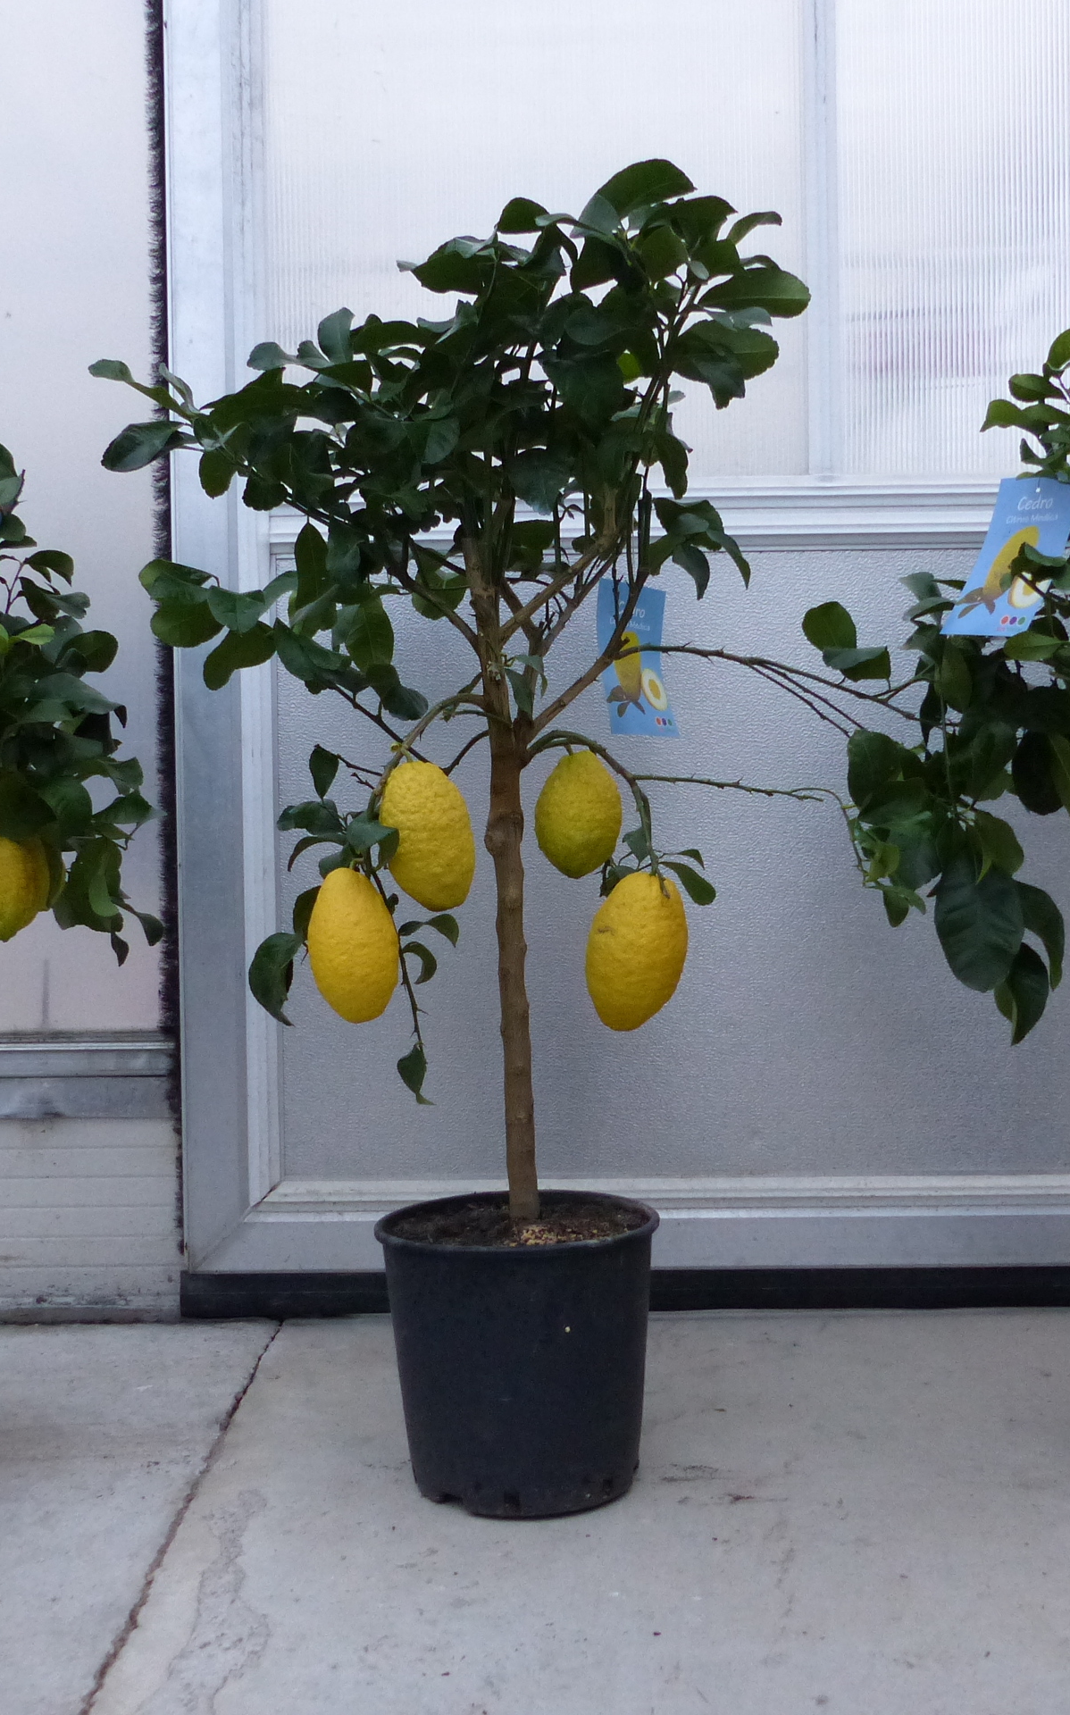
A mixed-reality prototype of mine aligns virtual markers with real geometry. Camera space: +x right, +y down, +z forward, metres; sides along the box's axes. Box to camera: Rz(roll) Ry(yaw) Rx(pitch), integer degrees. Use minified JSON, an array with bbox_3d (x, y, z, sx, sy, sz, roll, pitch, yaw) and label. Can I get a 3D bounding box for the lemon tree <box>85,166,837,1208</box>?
[{"bbox_3d":[-0.068,-0.143,1.482,0.647,0.954,0.560,-1,1,0],"label":"lemon tree"}]

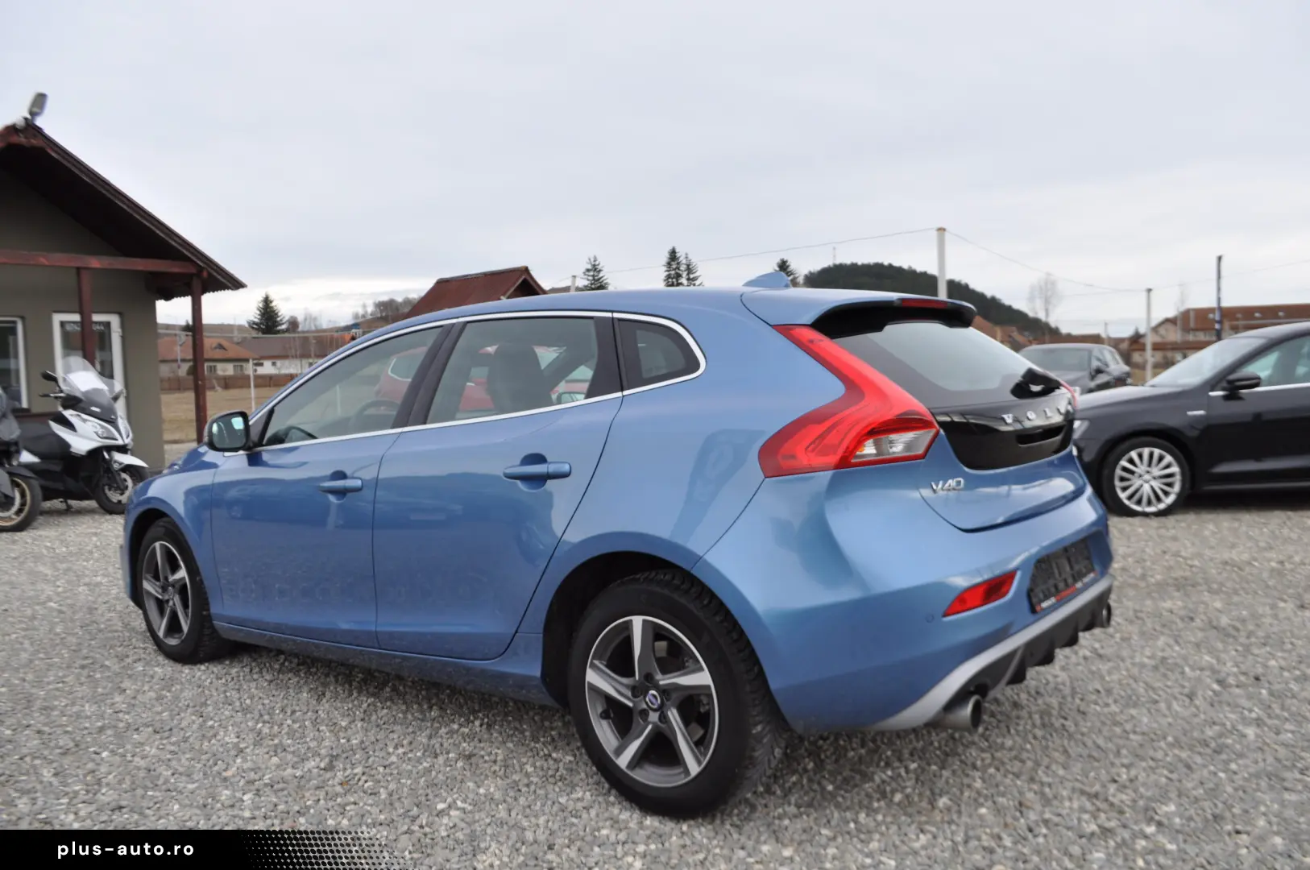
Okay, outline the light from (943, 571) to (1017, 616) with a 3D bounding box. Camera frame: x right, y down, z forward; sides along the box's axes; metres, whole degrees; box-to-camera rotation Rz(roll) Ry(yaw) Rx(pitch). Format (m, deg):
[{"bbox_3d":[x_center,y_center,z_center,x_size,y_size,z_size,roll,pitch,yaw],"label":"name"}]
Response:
[{"bbox_3d":[0.783,0.380,2.370,0.250,0.073,0.035,-4,3,-31],"label":"light"}]

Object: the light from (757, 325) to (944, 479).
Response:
[{"bbox_3d":[0.405,-0.090,2.325,0.460,0.375,0.300,0,3,39],"label":"light"}]

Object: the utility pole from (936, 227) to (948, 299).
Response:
[{"bbox_3d":[9.161,-3.624,31.138,0.280,5.856,0.280,-2,3,0],"label":"utility pole"}]

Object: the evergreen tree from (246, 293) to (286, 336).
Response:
[{"bbox_3d":[-45.398,-10.855,115.000,5.400,11.300,5.400,-2,3,0],"label":"evergreen tree"}]

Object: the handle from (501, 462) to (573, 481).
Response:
[{"bbox_3d":[-0.336,0.101,2.750,0.253,0.046,0.050,0,3,39],"label":"handle"}]

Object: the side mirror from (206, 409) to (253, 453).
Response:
[{"bbox_3d":[-1.628,-0.012,3.692,0.130,0.152,0.200,0,3,39],"label":"side mirror"}]

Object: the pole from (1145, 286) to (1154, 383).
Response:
[{"bbox_3d":[28.047,-5.411,55.637,0.310,5.801,0.310,-2,3,0],"label":"pole"}]

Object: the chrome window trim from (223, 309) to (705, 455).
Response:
[{"bbox_3d":[-0.751,-0.154,3.249,2.300,0.465,0.260,0,3,39],"label":"chrome window trim"}]

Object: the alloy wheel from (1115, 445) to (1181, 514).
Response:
[{"bbox_3d":[3.699,0.334,7.450,0.487,0.487,0.200,-2,3,2],"label":"alloy wheel"}]

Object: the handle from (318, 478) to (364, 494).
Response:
[{"bbox_3d":[-1.052,0.170,3.291,0.245,0.048,0.050,0,3,39],"label":"handle"}]

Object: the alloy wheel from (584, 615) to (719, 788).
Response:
[{"bbox_3d":[0.041,0.673,2.559,0.436,0.436,0.190,0,3,39],"label":"alloy wheel"}]

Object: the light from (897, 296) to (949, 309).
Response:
[{"bbox_3d":[0.788,-0.388,2.898,0.037,0.027,0.345,0,3,39],"label":"light"}]

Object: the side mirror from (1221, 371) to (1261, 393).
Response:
[{"bbox_3d":[4.365,-0.393,7.310,0.155,0.150,0.240,-2,3,2],"label":"side mirror"}]

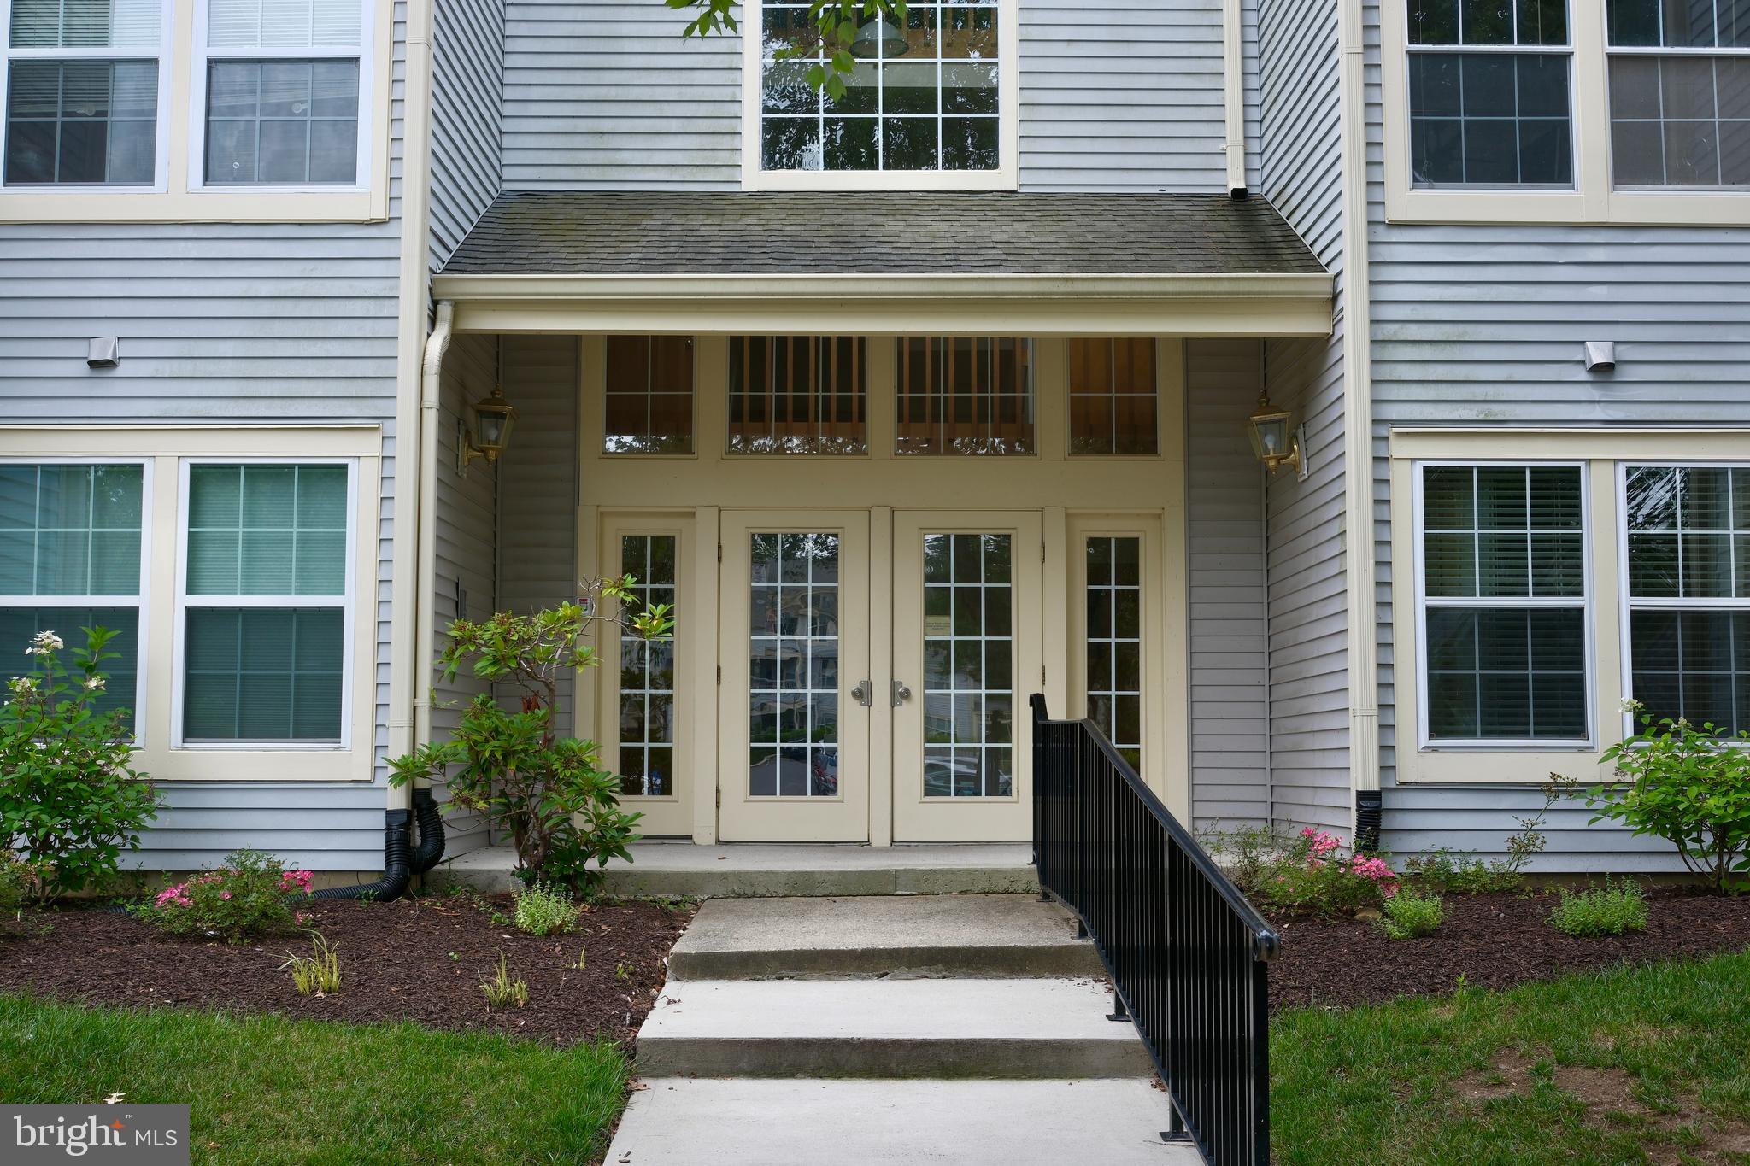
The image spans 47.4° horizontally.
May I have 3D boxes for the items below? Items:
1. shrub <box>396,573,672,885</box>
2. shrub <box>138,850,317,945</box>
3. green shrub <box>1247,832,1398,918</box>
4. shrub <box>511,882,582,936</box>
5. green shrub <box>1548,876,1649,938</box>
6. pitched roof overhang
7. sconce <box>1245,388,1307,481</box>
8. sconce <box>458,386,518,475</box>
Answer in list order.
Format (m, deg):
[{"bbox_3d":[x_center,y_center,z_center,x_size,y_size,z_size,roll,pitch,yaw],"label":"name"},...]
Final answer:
[{"bbox_3d":[-1.621,0.696,9.323,1.317,1.423,1.100,0,-5,0],"label":"shrub"},{"bbox_3d":[-2.863,1.366,8.761,0.781,0.384,0.650,0,-5,0],"label":"shrub"},{"bbox_3d":[2.054,1.312,9.072,0.666,0.392,0.550,0,-5,0],"label":"green shrub"},{"bbox_3d":[-1.426,1.405,8.628,0.302,0.226,0.280,0,-5,0],"label":"shrub"},{"bbox_3d":[3.158,1.408,8.693,0.441,0.248,0.380,0,-5,0],"label":"green shrub"},{"bbox_3d":[0.048,-1.882,11.420,4.720,1.260,1.880,0,-5,0],"label":"pitched roof overhang"},{"bbox_3d":[2.261,-0.833,11.199,0.310,0.510,0.215,0,-5,0],"label":"sconce"},{"bbox_3d":[-2.166,-0.862,11.197,0.315,0.510,0.215,0,-5,0],"label":"sconce"}]

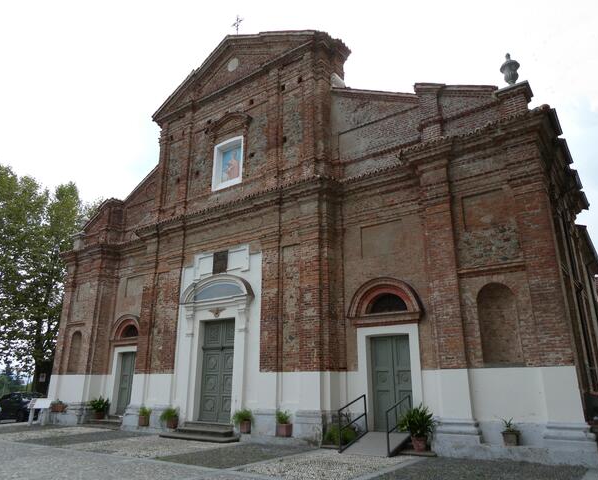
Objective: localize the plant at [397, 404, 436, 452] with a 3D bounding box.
[{"bbox_3d":[2.927,4.668,11.005,0.820,1.040,0.820,-12,-22,33],"label":"plant"}]

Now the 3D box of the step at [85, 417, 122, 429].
[{"bbox_3d":[-7.816,7.592,18.446,2.800,0.300,0.950,-12,-22,33],"label":"step"}]

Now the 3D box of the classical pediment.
[{"bbox_3d":[-2.840,-7.452,19.186,9.520,2.800,0.986,-12,-21,34],"label":"classical pediment"}]

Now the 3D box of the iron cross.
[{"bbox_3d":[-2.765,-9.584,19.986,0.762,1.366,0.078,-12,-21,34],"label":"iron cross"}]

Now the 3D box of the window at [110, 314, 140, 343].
[{"bbox_3d":[-7.699,4.039,20.130,2.360,1.350,0.370,-12,-22,33],"label":"window"}]

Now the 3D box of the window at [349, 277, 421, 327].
[{"bbox_3d":[2.556,1.830,13.241,2.360,1.370,0.370,-12,-22,33],"label":"window"}]

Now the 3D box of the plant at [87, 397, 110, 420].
[{"bbox_3d":[-8.606,7.218,19.049,0.861,0.936,0.861,-12,-21,34],"label":"plant"}]

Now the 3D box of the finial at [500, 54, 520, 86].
[{"bbox_3d":[5.948,-4.737,12.463,0.500,1.180,0.500,-12,-22,33],"label":"finial"}]

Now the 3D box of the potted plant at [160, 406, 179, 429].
[{"bbox_3d":[-4.468,6.111,15.312,0.662,0.681,0.662,-12,-21,34],"label":"potted plant"}]

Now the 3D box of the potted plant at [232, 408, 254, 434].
[{"bbox_3d":[-1.784,5.736,14.061,0.630,0.740,0.630,-12,-22,33],"label":"potted plant"}]

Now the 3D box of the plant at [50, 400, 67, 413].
[{"bbox_3d":[-10.849,7.511,20.016,0.800,0.500,0.500,-12,-22,33],"label":"plant"}]

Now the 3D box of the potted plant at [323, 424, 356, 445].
[{"bbox_3d":[1.137,5.346,12.164,0.928,0.534,0.616,-12,-21,34],"label":"potted plant"}]

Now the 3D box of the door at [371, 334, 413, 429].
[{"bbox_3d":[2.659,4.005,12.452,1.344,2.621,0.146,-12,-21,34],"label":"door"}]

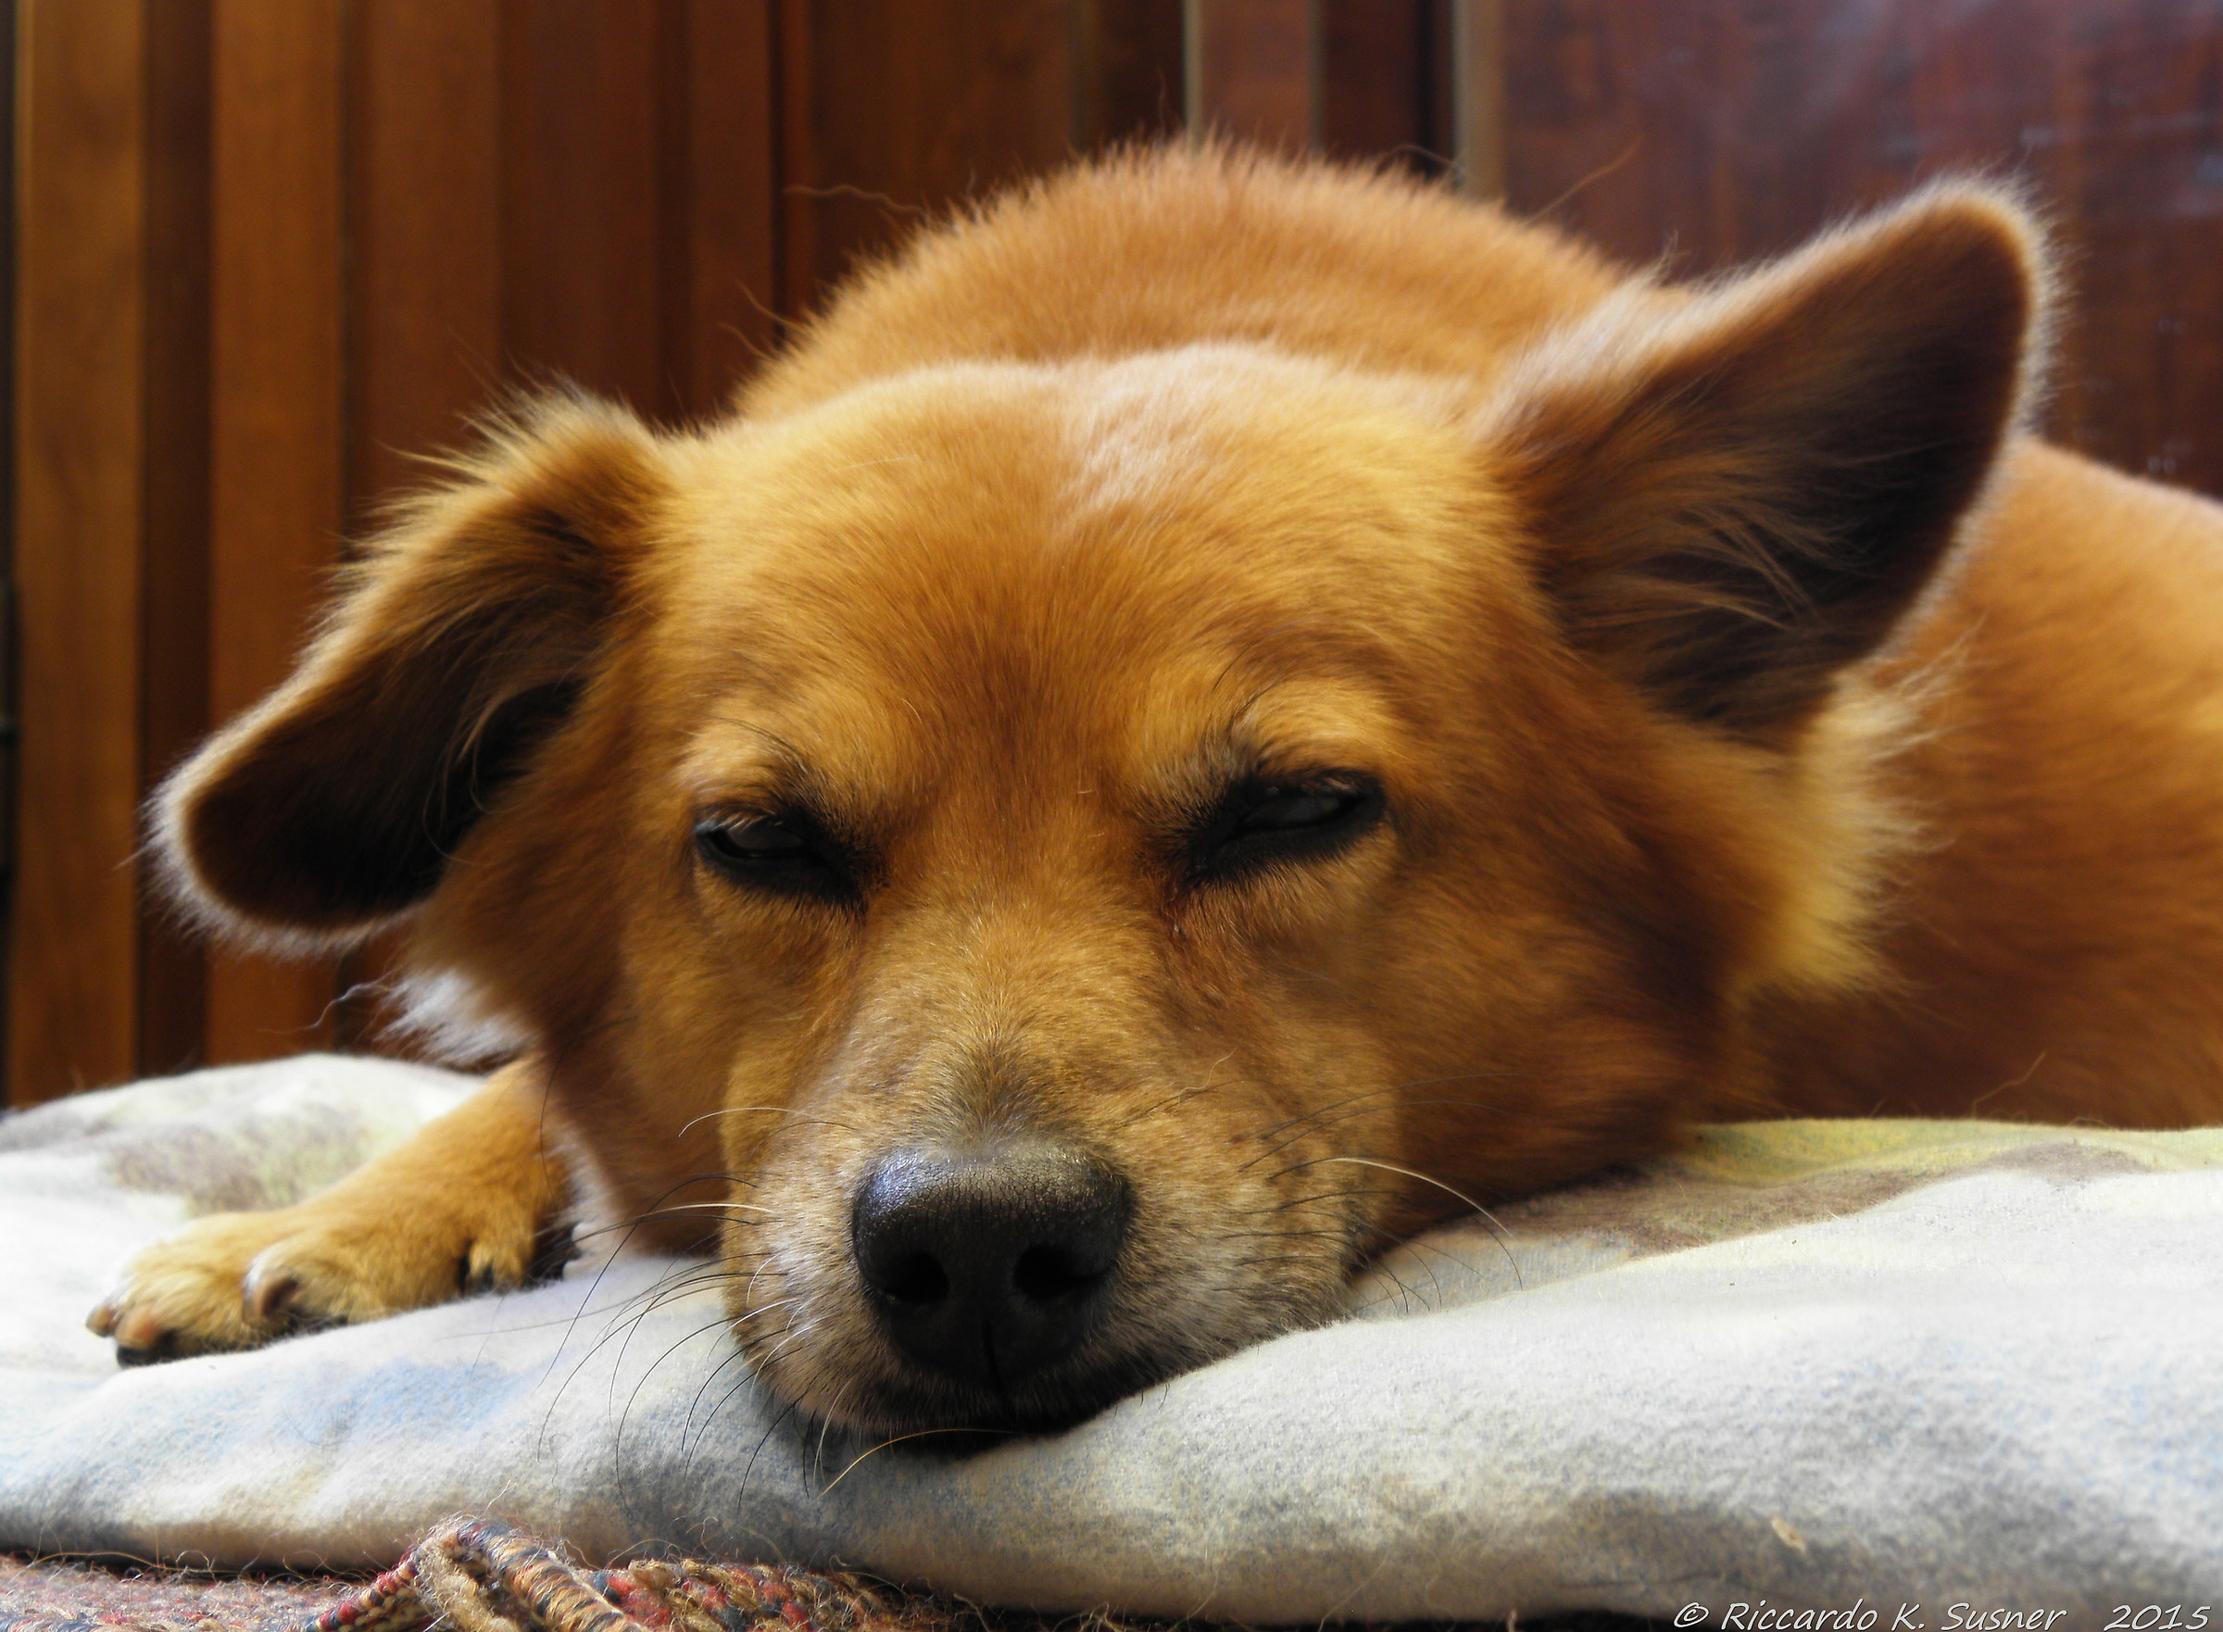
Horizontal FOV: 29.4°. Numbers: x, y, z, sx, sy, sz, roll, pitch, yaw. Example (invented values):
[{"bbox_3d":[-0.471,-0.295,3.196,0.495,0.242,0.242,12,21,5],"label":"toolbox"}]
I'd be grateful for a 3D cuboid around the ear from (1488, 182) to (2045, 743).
[{"bbox_3d":[0.108,-0.060,0.650,0.091,0.066,0.040,-44,5,-9],"label":"ear"}]

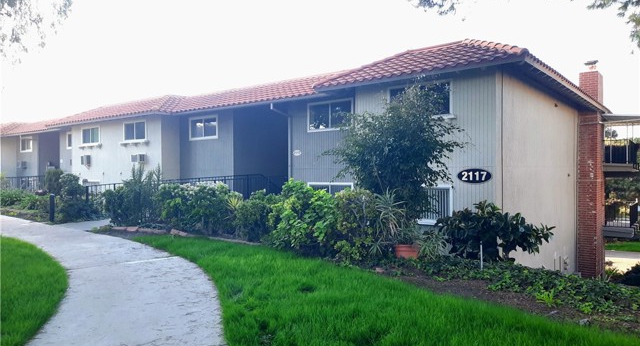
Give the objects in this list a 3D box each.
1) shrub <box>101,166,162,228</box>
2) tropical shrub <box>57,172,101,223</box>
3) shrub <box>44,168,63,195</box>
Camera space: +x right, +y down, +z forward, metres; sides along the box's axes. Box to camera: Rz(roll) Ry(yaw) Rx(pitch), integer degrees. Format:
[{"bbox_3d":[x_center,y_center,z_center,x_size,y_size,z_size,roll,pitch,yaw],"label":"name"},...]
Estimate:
[{"bbox_3d":[-5.314,0.638,13.100,1.650,1.650,1.485,0,1,-22],"label":"shrub"},{"bbox_3d":[-7.576,0.769,14.500,1.353,1.476,1.285,0,1,-28],"label":"tropical shrub"},{"bbox_3d":[-10.090,0.435,17.500,0.682,1.287,0.682,0,1,-30],"label":"shrub"}]

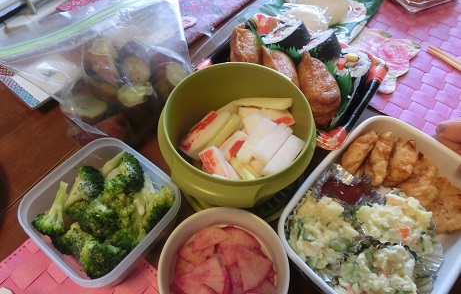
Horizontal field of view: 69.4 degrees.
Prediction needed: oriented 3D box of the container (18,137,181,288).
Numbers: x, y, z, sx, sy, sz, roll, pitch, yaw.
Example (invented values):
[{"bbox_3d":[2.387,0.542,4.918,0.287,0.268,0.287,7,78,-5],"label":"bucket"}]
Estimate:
[{"bbox_3d":[-0.124,0.068,0.344,0.122,0.055,0.122,35,63,15],"label":"container"}]

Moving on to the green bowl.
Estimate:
[{"bbox_3d":[0.007,-0.007,0.362,0.160,0.092,0.160,2,60,-3],"label":"green bowl"}]

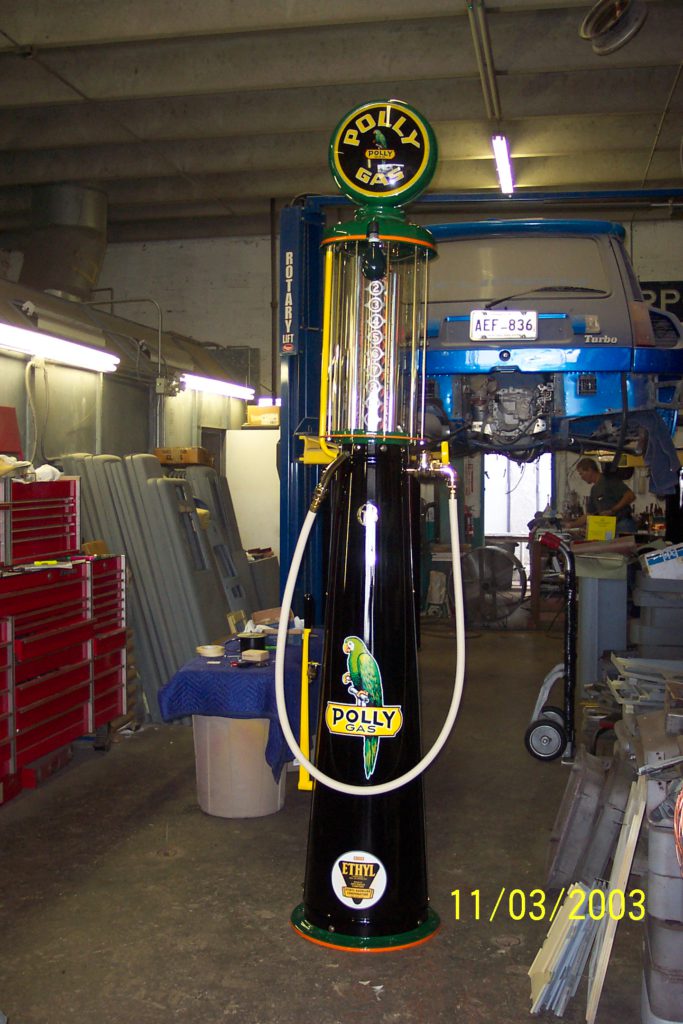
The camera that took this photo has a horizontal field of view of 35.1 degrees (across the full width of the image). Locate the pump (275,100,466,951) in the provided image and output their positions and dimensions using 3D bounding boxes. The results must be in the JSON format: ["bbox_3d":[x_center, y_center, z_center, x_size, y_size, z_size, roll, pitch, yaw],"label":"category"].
[{"bbox_3d":[0.116,0.022,4.041,0.680,3.050,0.560,2,2,8],"label":"pump"}]

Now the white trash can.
[{"bbox_3d":[-0.506,1.146,5.514,0.530,0.690,0.530,0,2,0],"label":"white trash can"}]

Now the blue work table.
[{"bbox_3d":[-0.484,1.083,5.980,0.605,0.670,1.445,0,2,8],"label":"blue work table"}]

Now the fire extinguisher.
[{"bbox_3d":[1.639,0.136,13.950,0.170,0.480,0.160,0,2,11],"label":"fire extinguisher"}]

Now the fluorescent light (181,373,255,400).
[{"bbox_3d":[-1.324,-1.369,12.000,0.110,0.130,2.400,1,2,12],"label":"fluorescent light"}]

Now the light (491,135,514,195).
[{"bbox_3d":[1.744,-3.640,11.522,0.130,0.110,2.420,0,2,11],"label":"light"}]

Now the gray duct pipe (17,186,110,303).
[{"bbox_3d":[-3.240,-3.054,12.604,1.000,1.340,0.930,0,2,11],"label":"gray duct pipe"}]

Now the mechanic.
[{"bbox_3d":[2.814,0.356,11.720,0.720,1.800,0.580,-1,3,-30],"label":"mechanic"}]

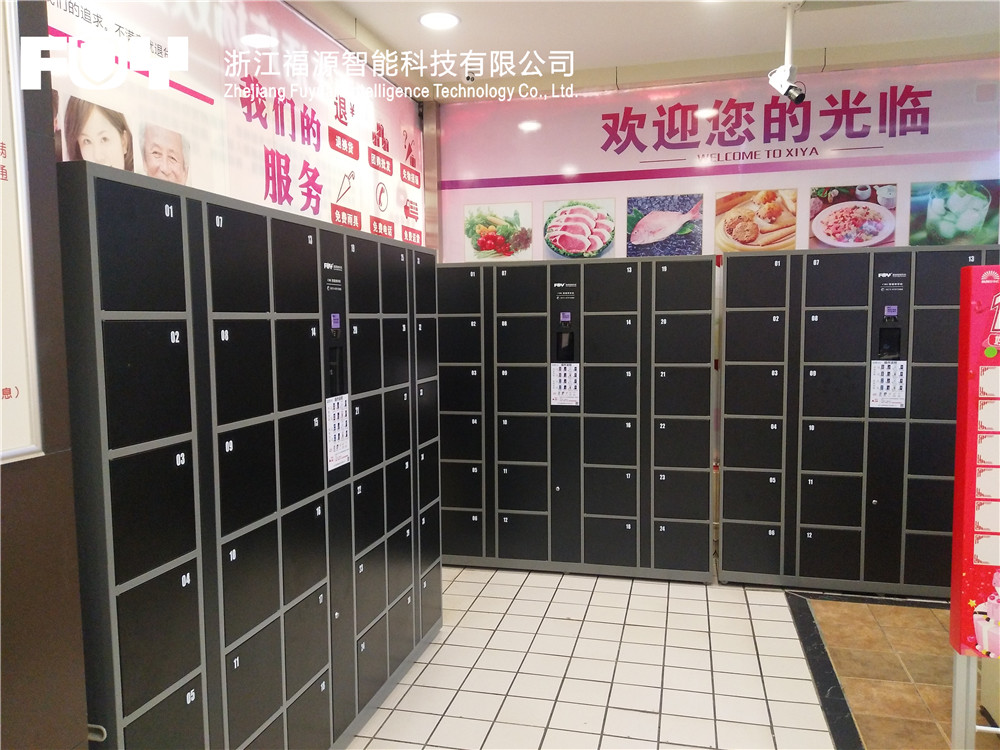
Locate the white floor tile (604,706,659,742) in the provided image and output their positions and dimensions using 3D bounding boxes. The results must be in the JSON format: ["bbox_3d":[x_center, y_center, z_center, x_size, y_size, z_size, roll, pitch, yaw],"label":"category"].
[{"bbox_3d":[0.488,1.296,2.780,0.196,0.010,0.196,1,5,14],"label":"white floor tile"}]

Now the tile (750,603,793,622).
[{"bbox_3d":[1.367,1.210,3.805,0.195,0.010,0.195,0,5,14],"label":"tile"}]

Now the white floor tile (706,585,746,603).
[{"bbox_3d":[1.217,1.190,4.034,0.197,0.010,0.197,1,5,14],"label":"white floor tile"}]

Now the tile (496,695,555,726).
[{"bbox_3d":[0.100,1.293,2.877,0.196,0.010,0.196,1,5,14],"label":"tile"}]

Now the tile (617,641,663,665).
[{"bbox_3d":[0.634,1.249,3.360,0.196,0.010,0.196,1,5,14],"label":"tile"}]

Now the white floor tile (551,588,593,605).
[{"bbox_3d":[0.399,1.214,4.080,0.196,0.010,0.196,1,5,14],"label":"white floor tile"}]

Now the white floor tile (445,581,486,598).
[{"bbox_3d":[-0.193,1.193,4.179,0.197,0.010,0.197,0,5,14],"label":"white floor tile"}]

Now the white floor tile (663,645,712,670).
[{"bbox_3d":[0.831,1.256,3.326,0.195,0.010,0.195,0,5,14],"label":"white floor tile"}]

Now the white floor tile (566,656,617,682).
[{"bbox_3d":[0.390,1.263,3.212,0.197,0.010,0.197,0,5,14],"label":"white floor tile"}]

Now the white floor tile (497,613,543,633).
[{"bbox_3d":[0.099,1.228,3.695,0.197,0.010,0.197,0,5,14],"label":"white floor tile"}]

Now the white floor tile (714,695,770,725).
[{"bbox_3d":[0.924,1.284,2.876,0.196,0.010,0.196,1,5,14],"label":"white floor tile"}]

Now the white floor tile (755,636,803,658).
[{"bbox_3d":[1.264,1.238,3.408,0.196,0.010,0.196,1,5,14],"label":"white floor tile"}]

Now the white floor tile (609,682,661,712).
[{"bbox_3d":[0.535,1.280,2.970,0.197,0.010,0.197,0,5,14],"label":"white floor tile"}]

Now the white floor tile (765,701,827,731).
[{"bbox_3d":[1.132,1.302,2.857,0.196,0.010,0.196,1,5,14],"label":"white floor tile"}]

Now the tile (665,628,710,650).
[{"bbox_3d":[0.877,1.235,3.503,0.197,0.010,0.197,1,5,14],"label":"tile"}]

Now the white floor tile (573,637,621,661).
[{"bbox_3d":[0.440,1.247,3.409,0.196,0.010,0.196,1,5,14],"label":"white floor tile"}]

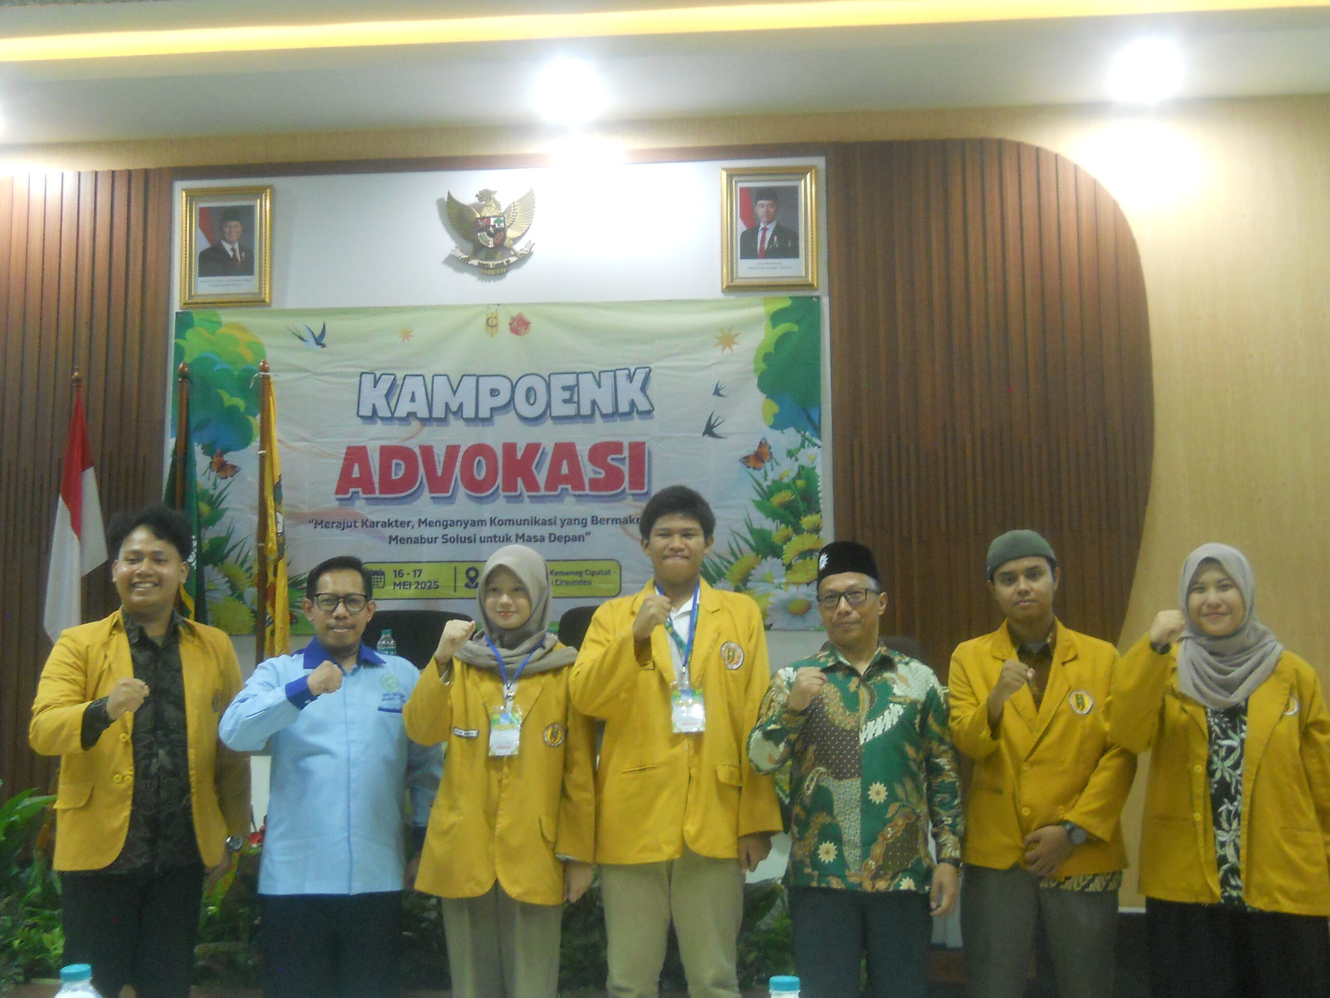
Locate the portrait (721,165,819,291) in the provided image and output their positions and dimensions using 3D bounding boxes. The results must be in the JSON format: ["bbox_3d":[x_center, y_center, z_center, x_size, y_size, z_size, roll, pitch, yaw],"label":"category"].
[{"bbox_3d":[0.476,-1.222,7.149,0.434,0.579,0.040,-1,-4,5],"label":"portrait"}]

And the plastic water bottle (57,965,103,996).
[{"bbox_3d":[-0.597,0.586,1.587,0.065,0.220,0.065,-1,-7,5],"label":"plastic water bottle"}]

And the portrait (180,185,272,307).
[{"bbox_3d":[-2.044,-1.173,7.359,0.434,0.577,0.040,-1,-4,5],"label":"portrait"}]

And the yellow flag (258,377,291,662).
[{"bbox_3d":[-1.625,0.092,6.534,0.140,1.260,0.140,-1,-7,5],"label":"yellow flag"}]

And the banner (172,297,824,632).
[{"bbox_3d":[-0.790,-0.145,7.144,3.000,1.505,0.030,-1,-7,5],"label":"banner"}]

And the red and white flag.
[{"bbox_3d":[-2.585,0.105,6.905,0.270,1.233,0.200,-1,-7,5],"label":"red and white flag"}]

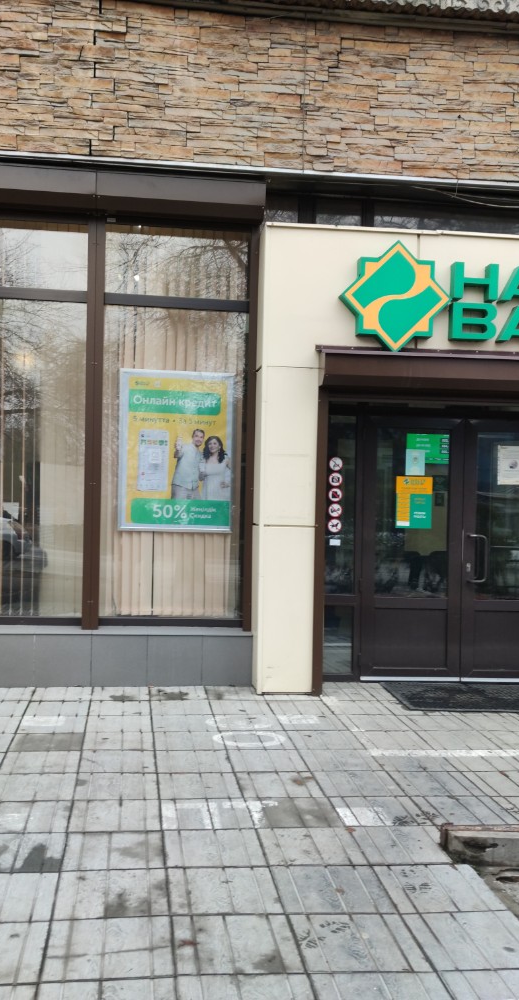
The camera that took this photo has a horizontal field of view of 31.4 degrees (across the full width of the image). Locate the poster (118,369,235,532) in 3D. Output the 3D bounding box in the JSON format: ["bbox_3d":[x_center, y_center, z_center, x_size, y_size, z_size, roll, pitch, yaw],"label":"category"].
[{"bbox_3d":[-0.625,-0.361,7.002,0.859,1.212,0.040,1,1,-7],"label":"poster"}]

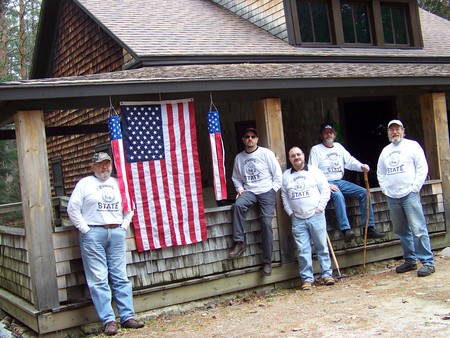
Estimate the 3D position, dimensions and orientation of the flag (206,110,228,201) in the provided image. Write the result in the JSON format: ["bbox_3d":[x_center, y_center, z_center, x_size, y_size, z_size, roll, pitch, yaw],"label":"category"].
[{"bbox_3d":[-0.090,-0.147,7.183,0.120,1.000,0.120,-6,0,0],"label":"flag"}]

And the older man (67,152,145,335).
[{"bbox_3d":[-1.201,0.732,6.300,0.610,1.740,0.460,-6,0,-22],"label":"older man"}]

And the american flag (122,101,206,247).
[{"bbox_3d":[-0.640,0.054,6.850,0.890,1.550,0.060,-6,0,-30],"label":"american flag"}]

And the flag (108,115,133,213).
[{"bbox_3d":[-1.077,-0.052,6.602,0.130,1.000,0.120,-6,0,-30],"label":"flag"}]

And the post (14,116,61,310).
[{"bbox_3d":[-1.881,0.421,6.393,0.210,1.990,0.210,-6,0,-30],"label":"post"}]

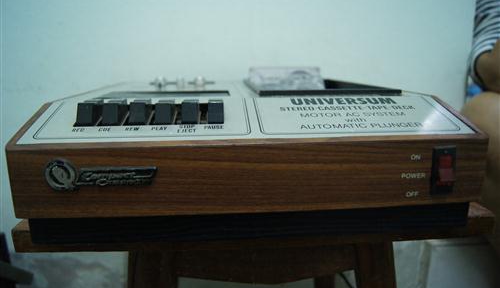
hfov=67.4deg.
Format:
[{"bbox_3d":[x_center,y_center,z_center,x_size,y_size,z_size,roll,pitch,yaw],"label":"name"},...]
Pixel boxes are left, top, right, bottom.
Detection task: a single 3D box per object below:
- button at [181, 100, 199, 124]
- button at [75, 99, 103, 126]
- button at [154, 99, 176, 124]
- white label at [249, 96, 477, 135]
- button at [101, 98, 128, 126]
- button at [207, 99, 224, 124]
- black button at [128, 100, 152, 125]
[{"bbox_3d":[-0.049,-0.027,0.312,0.013,0.019,0.021,-1,13,-4],"label":"button"},{"bbox_3d":[-0.131,-0.025,0.305,0.012,0.019,0.021,-1,13,-4],"label":"button"},{"bbox_3d":[-0.070,-0.026,0.310,0.012,0.019,0.021,-1,13,-4],"label":"button"},{"bbox_3d":[0.090,-0.026,0.327,0.168,0.002,0.073,-1,31,-4],"label":"white label"},{"bbox_3d":[-0.111,-0.025,0.307,0.012,0.019,0.021,-1,13,-4],"label":"button"},{"bbox_3d":[-0.028,-0.027,0.313,0.013,0.019,0.021,-1,13,-4],"label":"button"},{"bbox_3d":[-0.090,-0.026,0.309,0.012,0.019,0.021,-1,13,-4],"label":"black button"}]

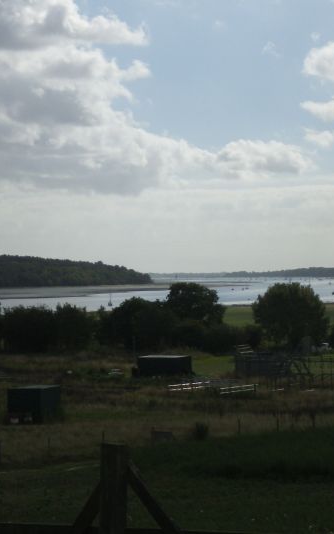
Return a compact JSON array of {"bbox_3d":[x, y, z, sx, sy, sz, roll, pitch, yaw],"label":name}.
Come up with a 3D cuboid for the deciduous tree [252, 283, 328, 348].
[{"bbox_3d":[21.600,8.750,225.000,13.200,12.000,12.800,0,0,0],"label":"deciduous tree"}]

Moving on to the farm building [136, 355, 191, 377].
[{"bbox_3d":[-0.310,12.450,160.000,6.060,2.590,2.440,0,0,18],"label":"farm building"}]

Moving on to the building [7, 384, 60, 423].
[{"bbox_3d":[-10.160,10.500,98.500,2.440,2.590,6.000,0,0,9],"label":"building"}]

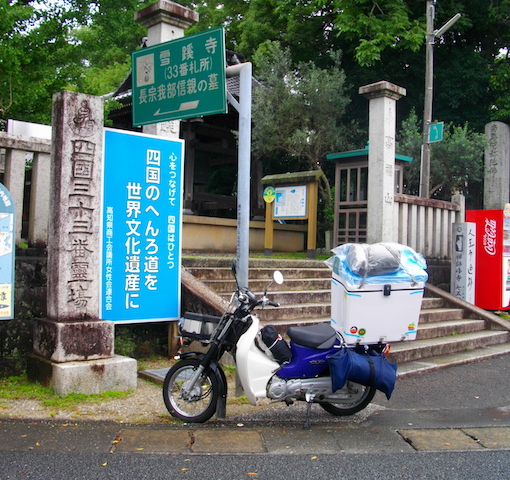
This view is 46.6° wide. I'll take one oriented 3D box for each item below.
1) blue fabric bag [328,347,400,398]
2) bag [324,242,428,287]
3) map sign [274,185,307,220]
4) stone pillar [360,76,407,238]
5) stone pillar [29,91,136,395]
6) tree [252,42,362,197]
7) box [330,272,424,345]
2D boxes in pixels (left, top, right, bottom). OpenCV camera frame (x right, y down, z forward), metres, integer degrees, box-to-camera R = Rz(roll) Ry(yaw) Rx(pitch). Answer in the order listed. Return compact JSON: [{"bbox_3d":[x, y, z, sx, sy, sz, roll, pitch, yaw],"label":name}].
[{"bbox_3d":[0.796,0.977,4.380,0.500,0.355,0.210,1,0,-7],"label":"blue fabric bag"},{"bbox_3d":[0.898,0.183,4.461,0.680,0.250,0.500,-2,9,-8],"label":"bag"},{"bbox_3d":[0.576,-0.622,9.550,0.040,0.485,0.680,1,0,-40],"label":"map sign"},{"bbox_3d":[2.101,-1.093,9.627,0.510,2.820,0.510,1,0,-40],"label":"stone pillar"},{"bbox_3d":[-1.603,0.003,5.580,0.730,2.720,0.740,1,0,-40],"label":"stone pillar"},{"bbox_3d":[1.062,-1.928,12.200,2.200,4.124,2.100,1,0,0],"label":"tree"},{"bbox_3d":[0.904,0.500,4.509,0.560,0.430,0.460,-2,9,-8],"label":"box"}]

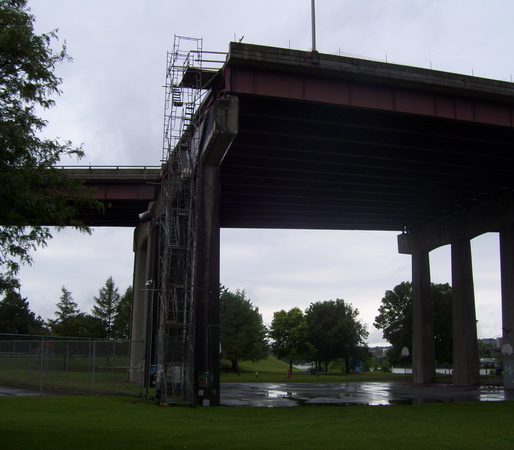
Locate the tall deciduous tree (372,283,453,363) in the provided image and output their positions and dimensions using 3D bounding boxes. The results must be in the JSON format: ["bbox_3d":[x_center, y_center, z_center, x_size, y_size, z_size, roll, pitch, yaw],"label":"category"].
[{"bbox_3d":[22.788,14.468,88.966,12.070,13.131,11.466,-3,-13,14],"label":"tall deciduous tree"}]

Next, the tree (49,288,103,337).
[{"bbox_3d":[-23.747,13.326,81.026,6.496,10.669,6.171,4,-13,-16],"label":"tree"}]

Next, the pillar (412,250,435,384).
[{"bbox_3d":[16.383,9.031,62.311,1.250,13.149,2.000,4,-13,-16],"label":"pillar"}]

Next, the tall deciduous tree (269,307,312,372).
[{"bbox_3d":[4.487,14.550,78.710,5.582,8.456,5.303,-1,-12,3],"label":"tall deciduous tree"}]

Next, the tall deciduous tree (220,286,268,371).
[{"bbox_3d":[-2.668,13.262,81.040,7.996,10.802,7.596,0,-12,-2],"label":"tall deciduous tree"}]

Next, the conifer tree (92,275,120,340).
[{"bbox_3d":[-19.424,12.648,81.174,3.880,11.934,3.686,3,-13,-13],"label":"conifer tree"}]

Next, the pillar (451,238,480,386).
[{"bbox_3d":[18.360,7.640,55.962,1.250,13.097,2.000,4,-13,-16],"label":"pillar"}]

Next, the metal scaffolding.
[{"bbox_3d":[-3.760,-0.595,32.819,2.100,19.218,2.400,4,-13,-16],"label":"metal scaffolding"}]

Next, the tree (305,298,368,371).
[{"bbox_3d":[10.887,15.041,84.745,8.492,10.056,8.068,-2,-12,7],"label":"tree"}]

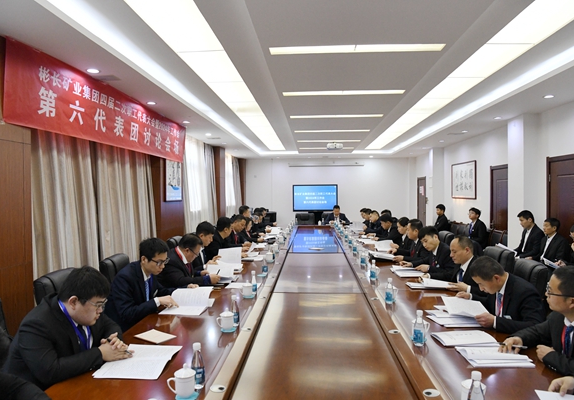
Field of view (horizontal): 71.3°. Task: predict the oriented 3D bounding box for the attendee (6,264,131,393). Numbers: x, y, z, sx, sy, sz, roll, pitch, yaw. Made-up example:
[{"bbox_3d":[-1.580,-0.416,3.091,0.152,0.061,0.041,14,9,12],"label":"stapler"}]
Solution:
[{"bbox_3d":[-1.127,0.997,2.220,0.720,1.260,0.640,0,1,8],"label":"attendee"}]

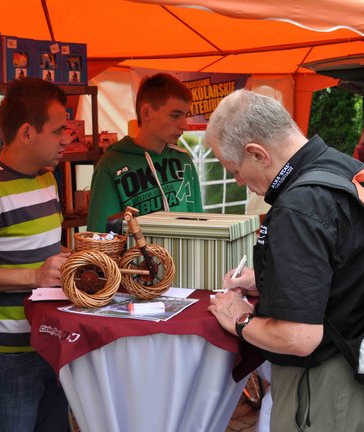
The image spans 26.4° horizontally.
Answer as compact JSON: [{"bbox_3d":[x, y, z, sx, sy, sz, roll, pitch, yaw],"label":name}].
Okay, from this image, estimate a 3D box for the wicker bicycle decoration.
[{"bbox_3d":[-0.160,0.098,2.020,0.285,0.241,0.200,-1,7,0],"label":"wicker bicycle decoration"}]

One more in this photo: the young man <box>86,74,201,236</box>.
[{"bbox_3d":[-0.126,0.379,2.680,0.450,1.716,0.270,-5,8,-30],"label":"young man"}]

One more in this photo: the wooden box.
[{"bbox_3d":[0.030,0.098,2.238,0.336,0.180,0.220,3,8,26],"label":"wooden box"}]

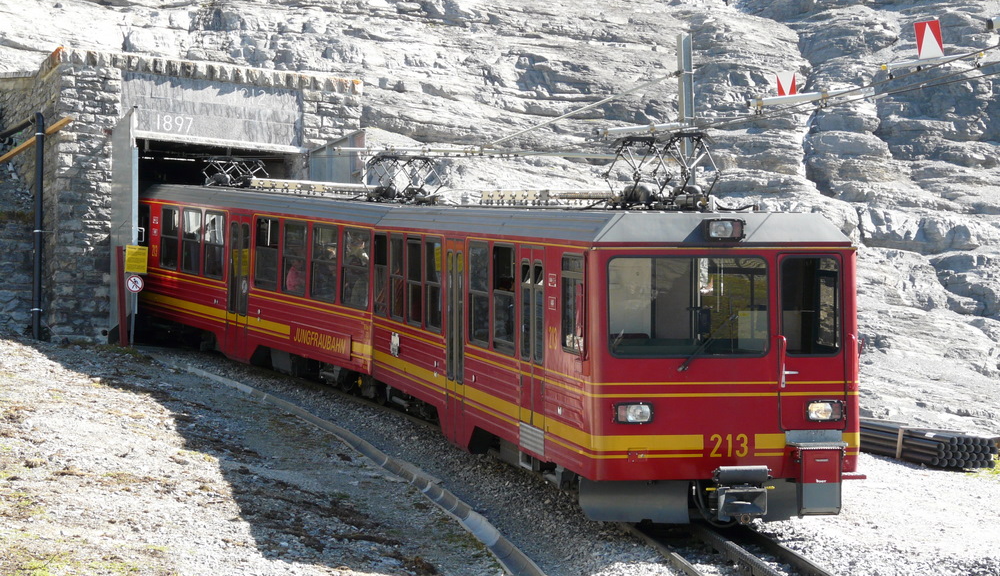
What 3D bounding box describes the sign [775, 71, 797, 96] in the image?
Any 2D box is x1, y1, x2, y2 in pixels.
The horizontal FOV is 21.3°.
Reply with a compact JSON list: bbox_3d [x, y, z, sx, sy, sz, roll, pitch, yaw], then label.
[{"bbox_3d":[2.212,-1.560,20.500,0.147,0.210,0.015,-3,-7,0],"label":"sign"}]

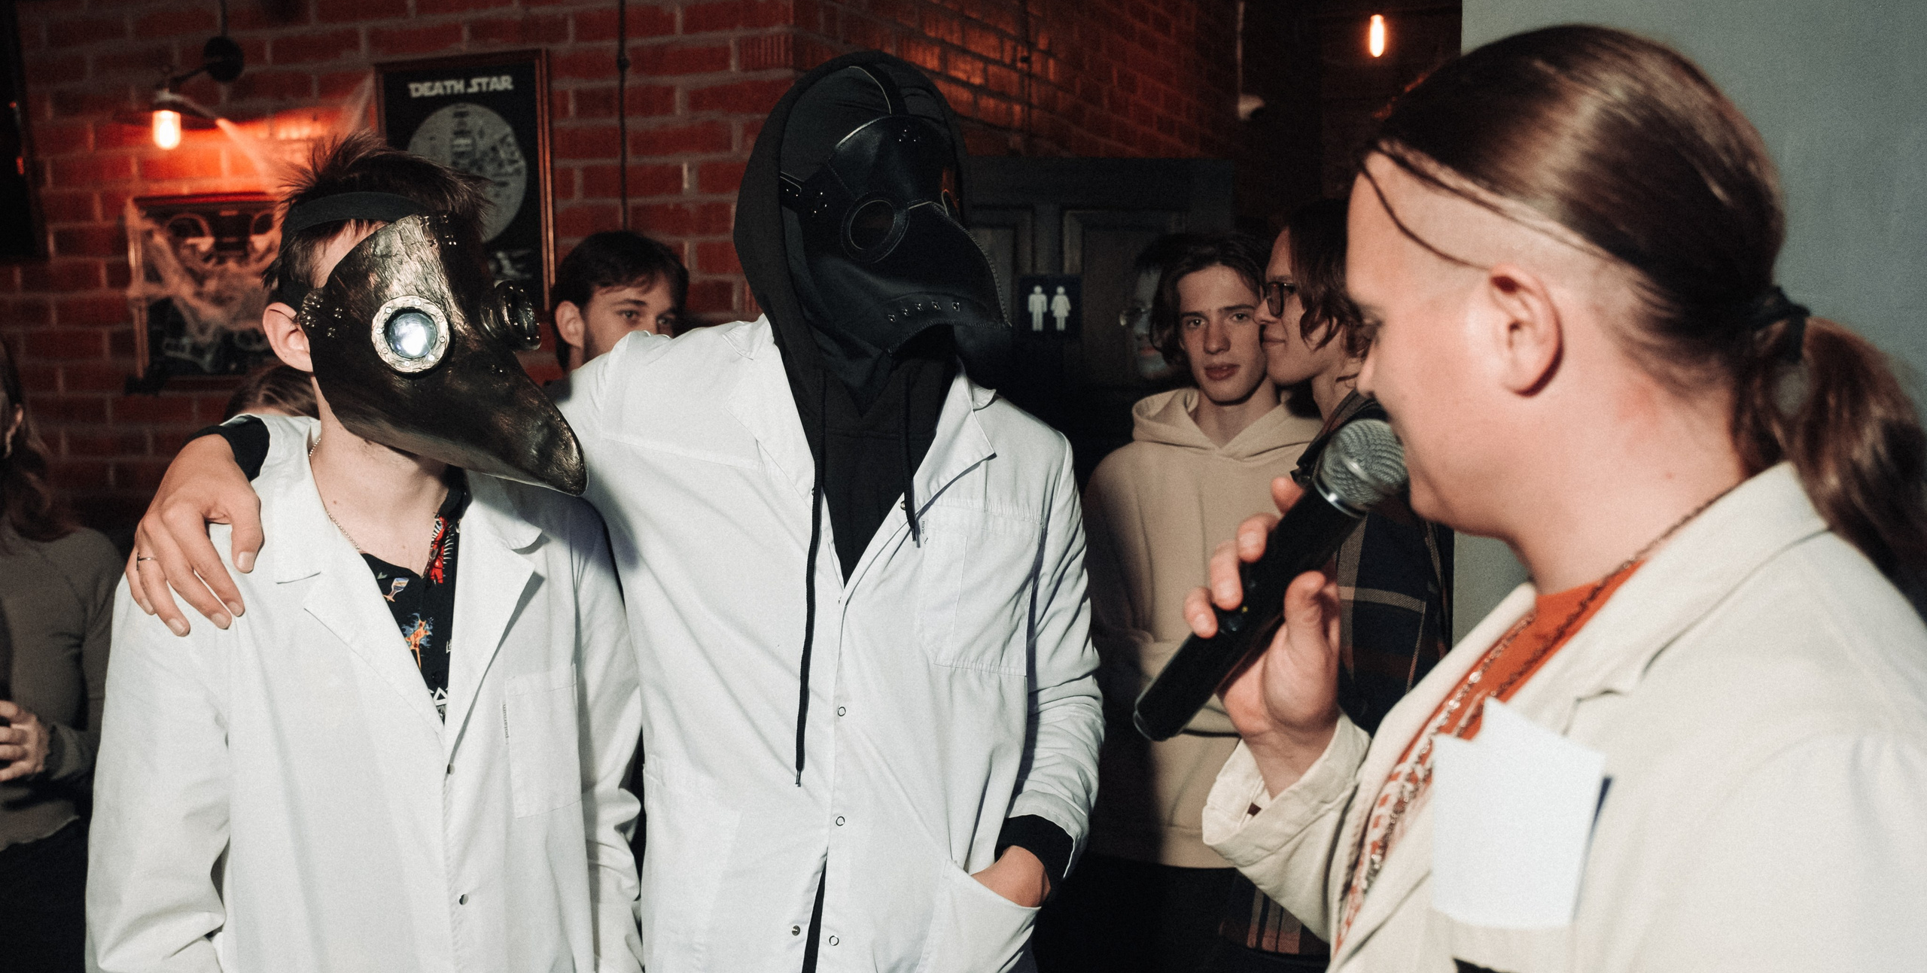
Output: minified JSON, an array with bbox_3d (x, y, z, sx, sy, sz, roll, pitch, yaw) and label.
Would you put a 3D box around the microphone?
[{"bbox_3d":[0.183,0.055,0.985,0.052,0.239,0.052,40,22,10],"label":"microphone"}]

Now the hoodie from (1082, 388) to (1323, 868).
[{"bbox_3d":[0.394,0.187,2.330,0.500,0.660,0.310,1,6,13],"label":"hoodie"}]

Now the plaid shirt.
[{"bbox_3d":[0.535,0.223,2.150,0.330,0.720,0.480,-5,7,-34],"label":"plaid shirt"}]

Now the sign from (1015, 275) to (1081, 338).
[{"bbox_3d":[0.188,-0.394,3.670,0.142,0.142,0.006,-2,6,-12],"label":"sign"}]

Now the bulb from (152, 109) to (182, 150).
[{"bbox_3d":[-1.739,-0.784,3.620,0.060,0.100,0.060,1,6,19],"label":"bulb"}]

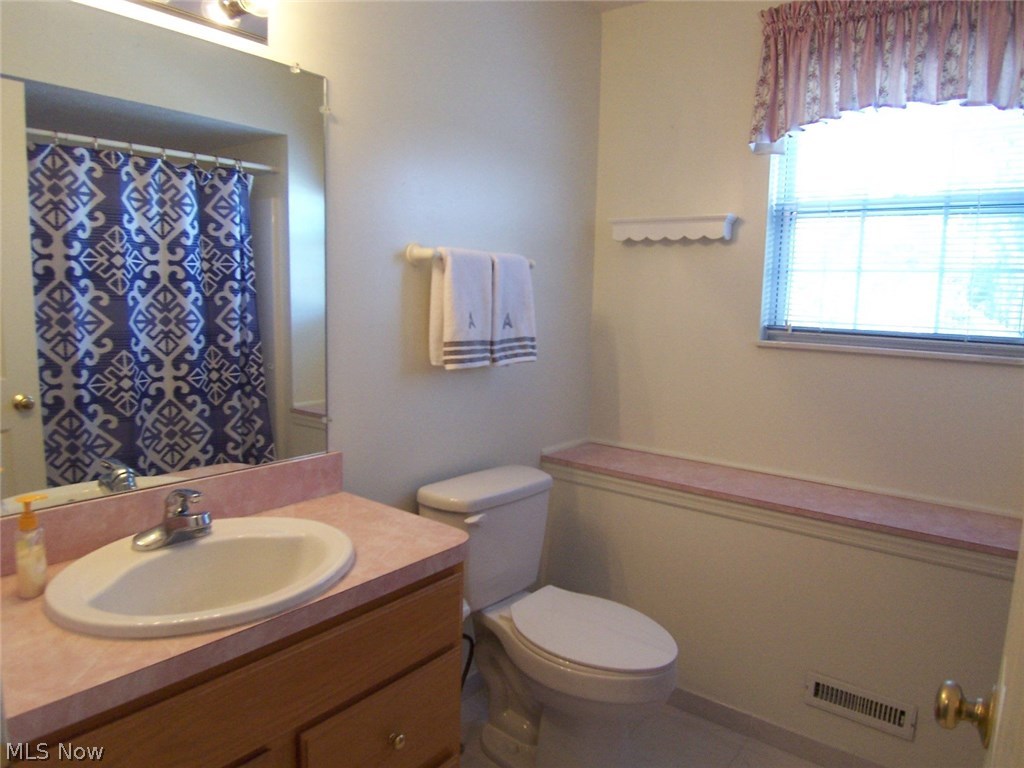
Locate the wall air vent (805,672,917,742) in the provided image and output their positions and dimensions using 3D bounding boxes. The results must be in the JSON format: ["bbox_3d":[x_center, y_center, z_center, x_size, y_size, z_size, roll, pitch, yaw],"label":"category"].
[{"bbox_3d":[0.974,0.896,1.905,0.275,0.099,0.018,7,9,38],"label":"wall air vent"}]

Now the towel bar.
[{"bbox_3d":[-0.104,-0.379,2.072,0.081,0.066,0.512,7,9,38],"label":"towel bar"}]

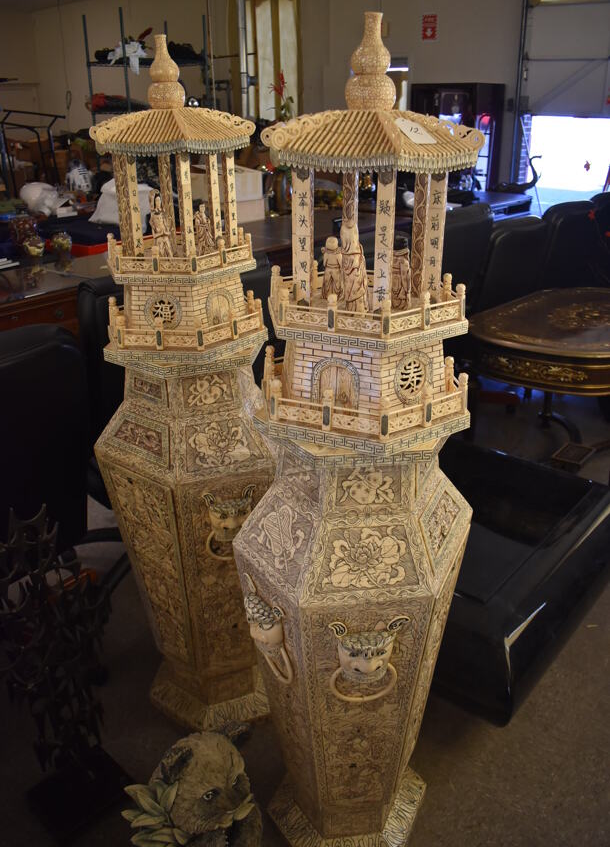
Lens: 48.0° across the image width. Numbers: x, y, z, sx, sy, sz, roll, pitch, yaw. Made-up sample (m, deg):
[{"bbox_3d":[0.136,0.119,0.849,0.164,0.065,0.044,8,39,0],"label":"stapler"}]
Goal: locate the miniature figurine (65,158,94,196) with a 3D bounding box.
[{"bbox_3d":[-1.892,-2.064,5.750,0.205,0.300,0.180,-21,32,-35],"label":"miniature figurine"}]

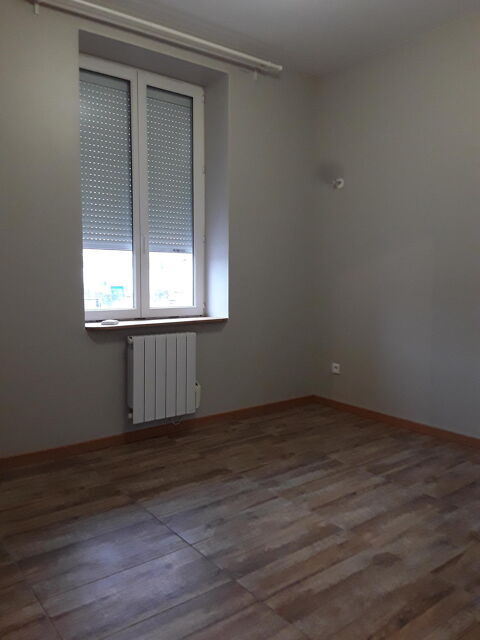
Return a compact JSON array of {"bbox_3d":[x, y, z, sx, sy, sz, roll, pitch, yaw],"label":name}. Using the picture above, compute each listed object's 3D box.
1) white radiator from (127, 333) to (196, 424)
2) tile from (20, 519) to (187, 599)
[{"bbox_3d":[-0.524,0.378,3.398,0.478,0.573,0.092,-4,7,-37],"label":"white radiator"},{"bbox_3d":[-0.534,0.957,2.032,0.599,0.011,0.297,-4,7,-37],"label":"tile"}]

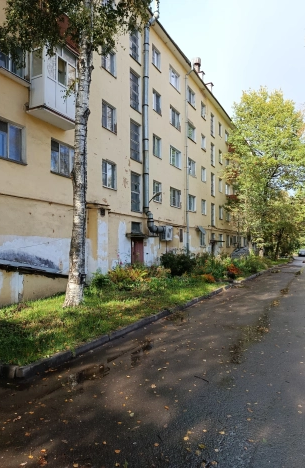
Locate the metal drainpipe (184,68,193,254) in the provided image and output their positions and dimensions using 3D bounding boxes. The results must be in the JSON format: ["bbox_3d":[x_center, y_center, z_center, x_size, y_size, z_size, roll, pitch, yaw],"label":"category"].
[{"bbox_3d":[2.794,-5.111,24.304,0.650,14.738,0.180,-2,-3,28],"label":"metal drainpipe"}]

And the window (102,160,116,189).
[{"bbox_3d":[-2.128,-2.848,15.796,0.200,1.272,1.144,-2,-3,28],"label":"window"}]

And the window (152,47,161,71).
[{"bbox_3d":[0.200,-11.061,20.470,0.150,1.308,1.148,-2,-3,28],"label":"window"}]

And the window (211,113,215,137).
[{"bbox_3d":[5.935,-10.690,32.198,0.150,2.225,1.101,-1,-3,28],"label":"window"}]

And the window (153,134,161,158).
[{"bbox_3d":[0.283,-5.627,21.146,0.150,1.362,1.207,-1,-3,28],"label":"window"}]

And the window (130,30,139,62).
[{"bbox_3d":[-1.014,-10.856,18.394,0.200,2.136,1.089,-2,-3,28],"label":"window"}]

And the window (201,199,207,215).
[{"bbox_3d":[4.652,-2.366,29.346,0.150,1.362,1.215,-1,-3,28],"label":"window"}]

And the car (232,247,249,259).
[{"bbox_3d":[9.717,2.231,34.911,1.750,1.500,4.200,-1,-3,28],"label":"car"}]

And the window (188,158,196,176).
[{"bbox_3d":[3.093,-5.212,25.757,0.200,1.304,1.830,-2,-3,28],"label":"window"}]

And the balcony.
[{"bbox_3d":[-3.594,-5.599,12.205,0.828,2.717,2.068,-2,-3,28],"label":"balcony"}]

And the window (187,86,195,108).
[{"bbox_3d":[3.224,-11.309,27.044,0.150,1.362,1.789,-1,-3,28],"label":"window"}]

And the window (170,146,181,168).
[{"bbox_3d":[1.553,-5.320,22.740,0.150,1.292,1.801,-2,-3,28],"label":"window"}]

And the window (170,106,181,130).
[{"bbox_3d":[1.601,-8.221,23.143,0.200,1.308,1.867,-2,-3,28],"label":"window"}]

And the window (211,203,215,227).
[{"bbox_3d":[5.569,-1.723,30.197,0.150,2.143,1.081,-2,-3,28],"label":"window"}]

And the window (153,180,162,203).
[{"bbox_3d":[0.234,-2.637,20.083,0.150,1.276,1.148,-2,-3,28],"label":"window"}]

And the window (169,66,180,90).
[{"bbox_3d":[1.531,-10.950,22.999,0.150,1.308,1.801,-2,-3,28],"label":"window"}]

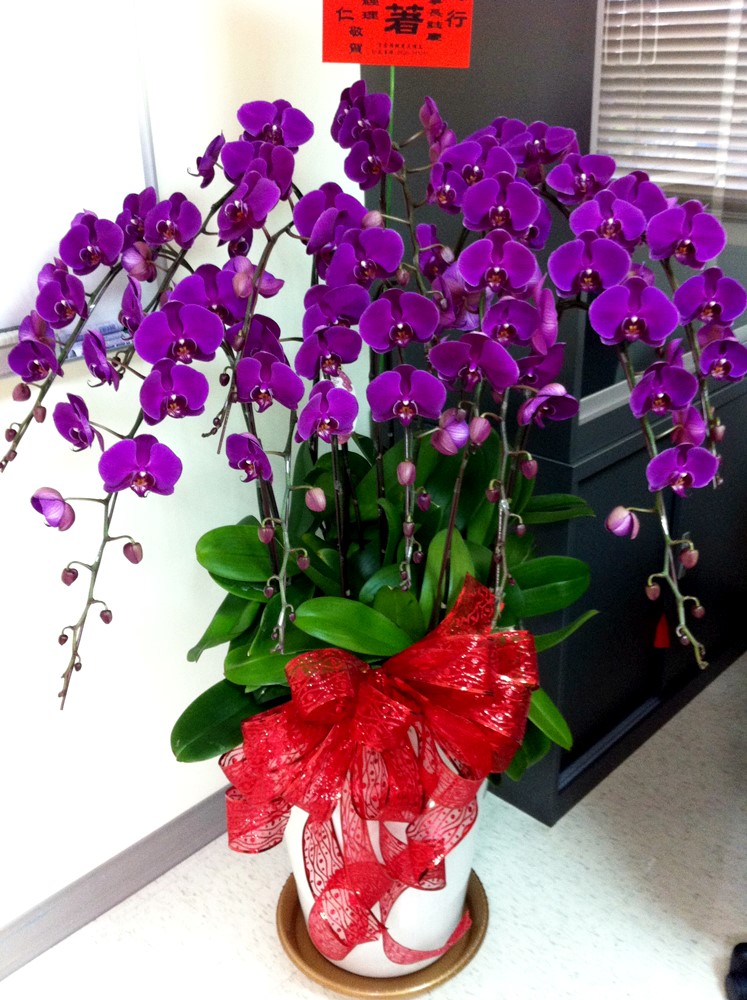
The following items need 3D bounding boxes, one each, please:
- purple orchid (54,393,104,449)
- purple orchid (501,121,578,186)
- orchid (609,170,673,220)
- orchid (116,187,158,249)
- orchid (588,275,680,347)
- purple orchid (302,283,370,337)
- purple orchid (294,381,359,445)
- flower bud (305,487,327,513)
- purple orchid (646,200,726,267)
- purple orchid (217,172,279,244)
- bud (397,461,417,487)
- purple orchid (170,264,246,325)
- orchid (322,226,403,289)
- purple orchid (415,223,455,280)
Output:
[{"bbox_3d":[-0.331,-0.089,1.130,0.078,0.064,0.035,21,33,40],"label":"purple orchid"},{"bbox_3d":[0.217,-0.457,1.330,0.099,0.080,0.042,3,23,8],"label":"purple orchid"},{"bbox_3d":[0.340,-0.387,1.300,0.089,0.077,0.040,18,23,6],"label":"orchid"},{"bbox_3d":[-0.278,-0.339,1.210,0.078,0.073,0.042,-7,17,37],"label":"orchid"},{"bbox_3d":[0.297,-0.216,1.150,0.102,0.078,0.040,4,24,14],"label":"orchid"},{"bbox_3d":[-0.047,-0.240,1.280,0.086,0.074,0.042,-21,27,1],"label":"purple orchid"},{"bbox_3d":[-0.057,-0.110,1.260,0.076,0.072,0.042,2,24,24],"label":"purple orchid"},{"bbox_3d":[-0.069,-0.001,1.200,0.024,0.030,0.024,-10,15,3],"label":"flower bud"},{"bbox_3d":[0.381,-0.325,1.230,0.099,0.083,0.045,10,15,13],"label":"purple orchid"},{"bbox_3d":[-0.159,-0.371,1.280,0.084,0.083,0.040,23,29,23],"label":"purple orchid"},{"bbox_3d":[0.037,-0.030,1.150,0.022,0.026,0.022,-2,25,0],"label":"bud"},{"bbox_3d":[-0.203,-0.252,1.250,0.100,0.085,0.045,-8,15,-4],"label":"purple orchid"},{"bbox_3d":[-0.011,-0.283,1.180,0.092,0.072,0.040,-18,23,8],"label":"orchid"},{"bbox_3d":[0.080,-0.314,1.280,0.045,0.070,0.080,26,20,39],"label":"purple orchid"}]

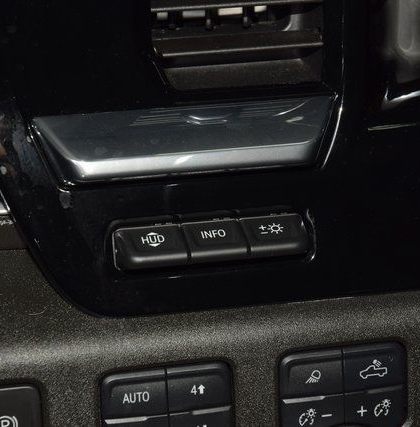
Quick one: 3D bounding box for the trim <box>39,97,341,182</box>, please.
[{"bbox_3d":[-0.006,-0.028,0.700,0.117,0.018,0.027,-5,21,-13],"label":"trim"}]

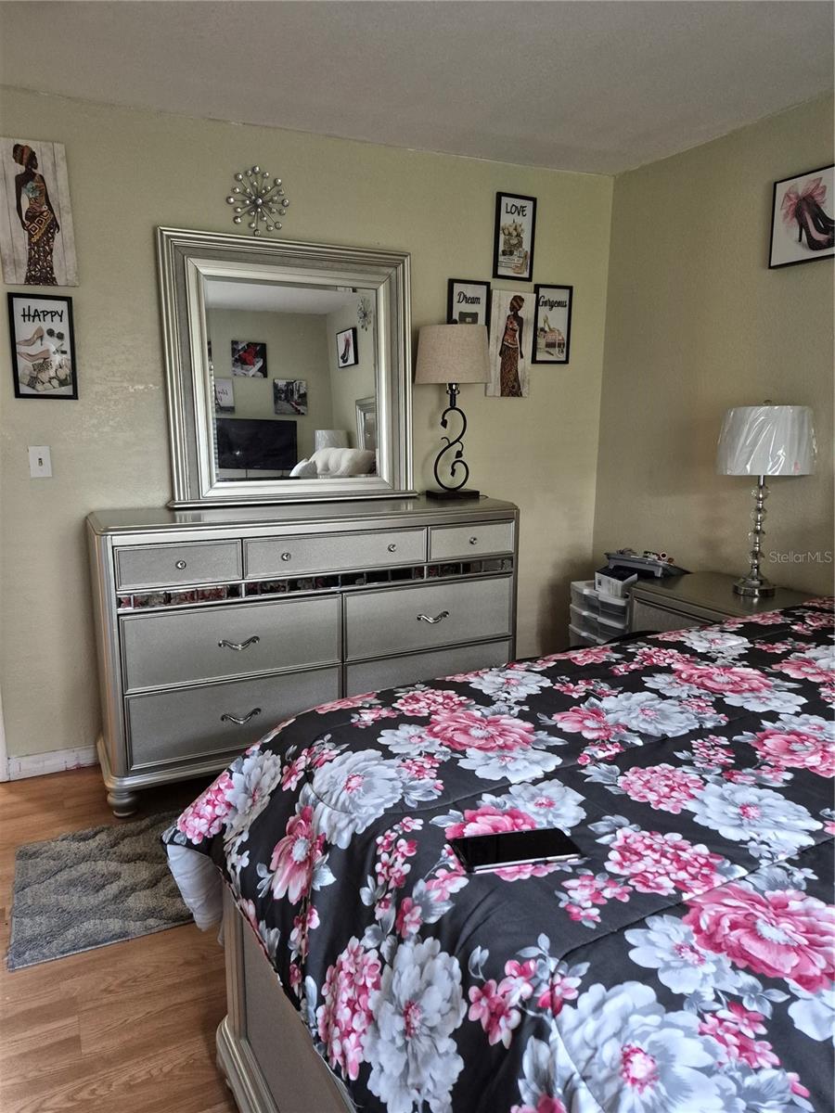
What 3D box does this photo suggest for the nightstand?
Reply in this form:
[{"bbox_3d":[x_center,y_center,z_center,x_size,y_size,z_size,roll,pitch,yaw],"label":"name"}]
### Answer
[{"bbox_3d":[1.135,0.527,2.607,0.465,0.771,0.700,-6,14,-29],"label":"nightstand"}]

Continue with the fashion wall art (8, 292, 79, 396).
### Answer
[{"bbox_3d":[-1.305,-0.730,2.586,0.198,0.349,0.020,-5,13,-23],"label":"fashion wall art"}]

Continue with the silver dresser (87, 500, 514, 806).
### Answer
[{"bbox_3d":[-0.412,0.317,2.943,1.596,1.019,0.442,-5,13,-23],"label":"silver dresser"}]

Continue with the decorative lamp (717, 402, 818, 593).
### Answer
[{"bbox_3d":[1.211,-0.199,2.576,0.305,0.663,0.305,-5,13,-23],"label":"decorative lamp"}]

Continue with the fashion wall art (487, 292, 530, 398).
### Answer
[{"bbox_3d":[0.433,-0.969,3.389,0.225,0.465,0.020,-5,13,-24],"label":"fashion wall art"}]

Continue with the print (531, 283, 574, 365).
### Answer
[{"bbox_3d":[0.637,-1.083,3.458,0.208,0.353,0.020,-5,13,-24],"label":"print"}]

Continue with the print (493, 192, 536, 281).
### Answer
[{"bbox_3d":[0.416,-1.370,3.189,0.193,0.343,0.020,-5,13,-23],"label":"print"}]

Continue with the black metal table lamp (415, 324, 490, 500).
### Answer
[{"bbox_3d":[0.148,-0.609,3.111,0.317,0.717,0.317,1,12,0],"label":"black metal table lamp"}]

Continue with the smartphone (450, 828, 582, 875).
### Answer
[{"bbox_3d":[0.137,0.412,1.034,0.166,0.012,0.075,-2,12,-11],"label":"smartphone"}]

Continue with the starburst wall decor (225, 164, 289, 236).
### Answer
[{"bbox_3d":[-0.601,-1.346,2.804,0.237,0.241,0.065,-5,13,-24],"label":"starburst wall decor"}]

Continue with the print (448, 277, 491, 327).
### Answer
[{"bbox_3d":[0.234,-1.039,3.282,0.206,0.353,0.020,-5,13,-24],"label":"print"}]

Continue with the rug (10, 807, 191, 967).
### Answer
[{"bbox_3d":[-0.779,0.981,2.374,0.920,0.022,0.600,-5,13,-24],"label":"rug"}]

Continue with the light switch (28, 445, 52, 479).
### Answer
[{"bbox_3d":[-1.373,-0.344,2.697,0.071,0.114,0.014,-5,13,-24],"label":"light switch"}]

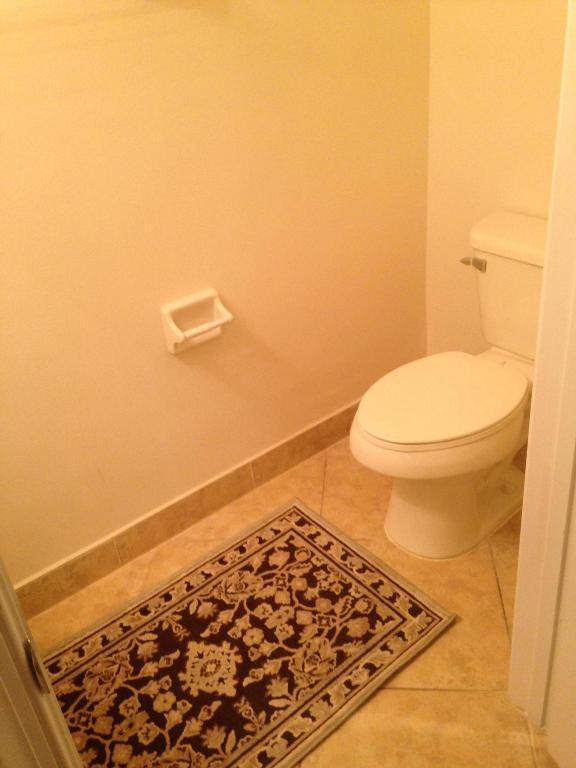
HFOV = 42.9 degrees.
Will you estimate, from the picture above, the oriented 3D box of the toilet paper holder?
[{"bbox_3d":[-0.226,-0.153,1.871,0.163,0.134,0.073,-26,36,-31],"label":"toilet paper holder"}]

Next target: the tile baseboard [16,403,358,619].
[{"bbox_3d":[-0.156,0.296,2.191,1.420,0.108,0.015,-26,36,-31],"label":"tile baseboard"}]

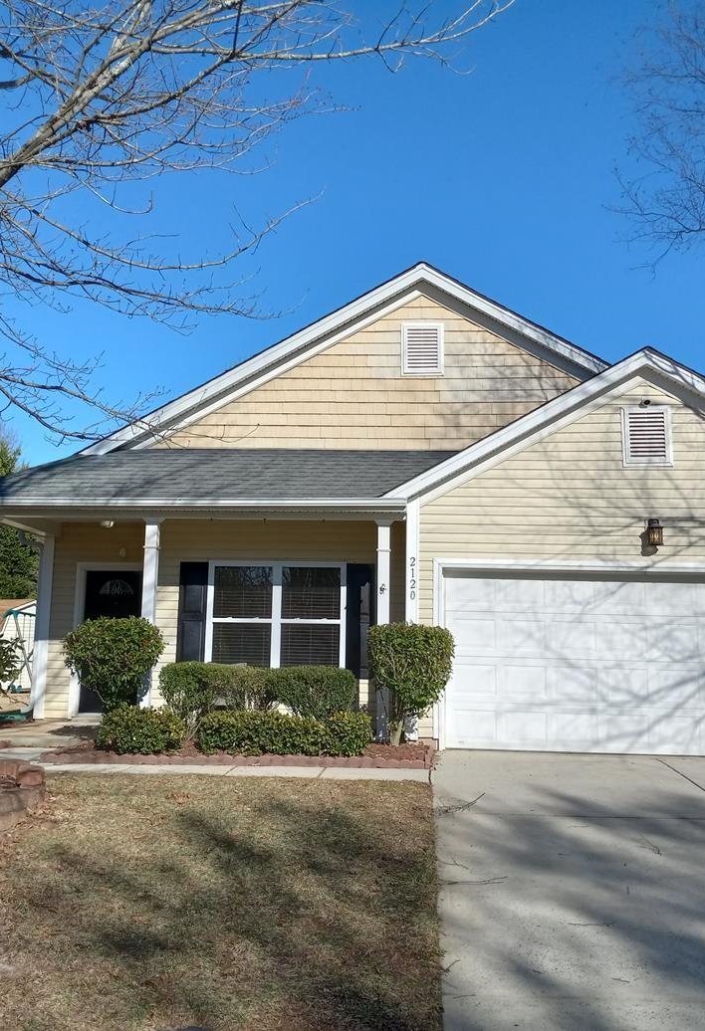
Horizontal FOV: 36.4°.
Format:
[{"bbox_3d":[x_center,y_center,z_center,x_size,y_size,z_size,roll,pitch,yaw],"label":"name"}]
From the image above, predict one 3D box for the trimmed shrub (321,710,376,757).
[{"bbox_3d":[-0.069,2.359,11.650,0.600,0.458,0.600,1,-9,4],"label":"trimmed shrub"}]

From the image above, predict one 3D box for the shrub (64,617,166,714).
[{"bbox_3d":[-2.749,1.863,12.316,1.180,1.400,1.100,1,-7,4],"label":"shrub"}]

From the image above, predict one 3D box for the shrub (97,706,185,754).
[{"bbox_3d":[-2.319,2.329,11.776,0.980,0.500,0.820,1,-7,4],"label":"shrub"}]

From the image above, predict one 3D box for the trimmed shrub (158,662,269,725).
[{"bbox_3d":[-1.590,2.108,12.244,1.278,0.842,0.900,1,-9,4],"label":"trimmed shrub"}]

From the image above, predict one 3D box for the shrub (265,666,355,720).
[{"bbox_3d":[-0.458,2.109,12.223,1.047,0.777,0.850,1,-9,4],"label":"shrub"}]

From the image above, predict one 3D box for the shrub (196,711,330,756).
[{"bbox_3d":[-0.982,2.354,11.687,1.430,0.480,0.780,1,-7,4],"label":"shrub"}]

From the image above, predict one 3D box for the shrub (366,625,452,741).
[{"bbox_3d":[0.662,1.912,12.032,0.950,1.351,0.950,1,-9,4],"label":"shrub"}]

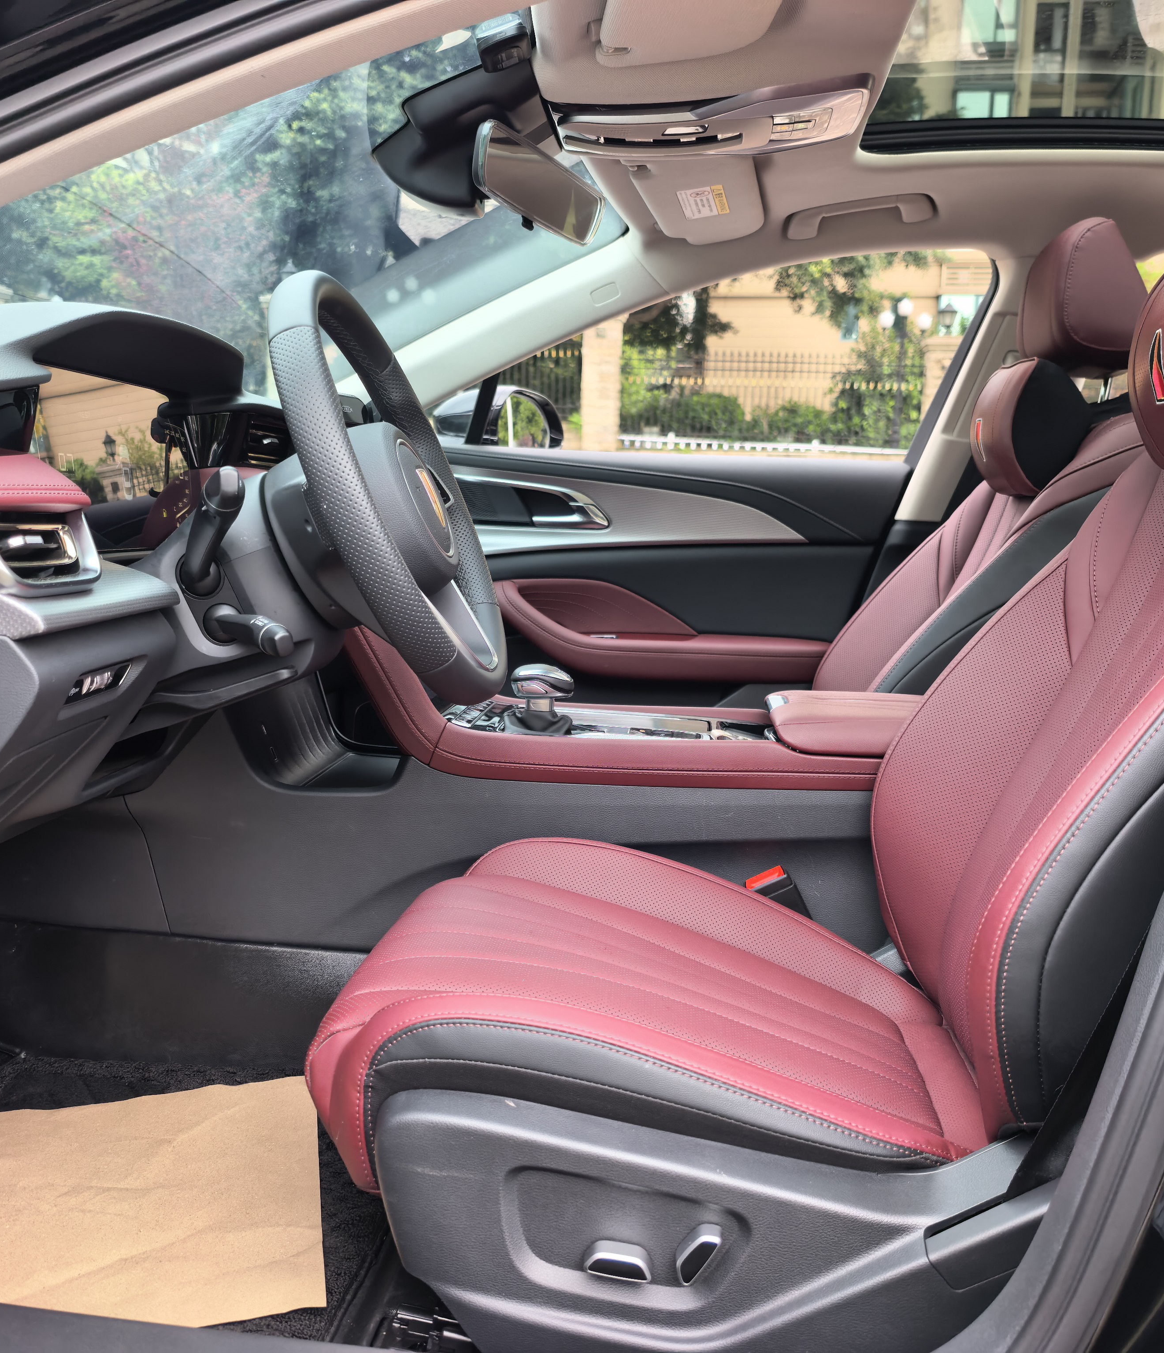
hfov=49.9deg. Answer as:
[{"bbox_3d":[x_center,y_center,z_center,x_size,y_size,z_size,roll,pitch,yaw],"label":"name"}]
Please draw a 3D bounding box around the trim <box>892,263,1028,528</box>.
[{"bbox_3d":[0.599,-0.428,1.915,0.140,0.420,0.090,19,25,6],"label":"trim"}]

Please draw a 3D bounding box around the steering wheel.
[{"bbox_3d":[-0.169,-0.140,1.008,0.100,0.362,0.362,-21,4,10],"label":"steering wheel"}]

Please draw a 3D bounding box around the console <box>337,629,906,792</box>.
[{"bbox_3d":[0.129,0.039,1.340,0.720,0.170,0.290,3,7,8],"label":"console"}]

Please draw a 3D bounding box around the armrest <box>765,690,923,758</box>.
[{"bbox_3d":[0.328,0.058,1.323,0.280,0.060,0.210,3,7,8],"label":"armrest"}]

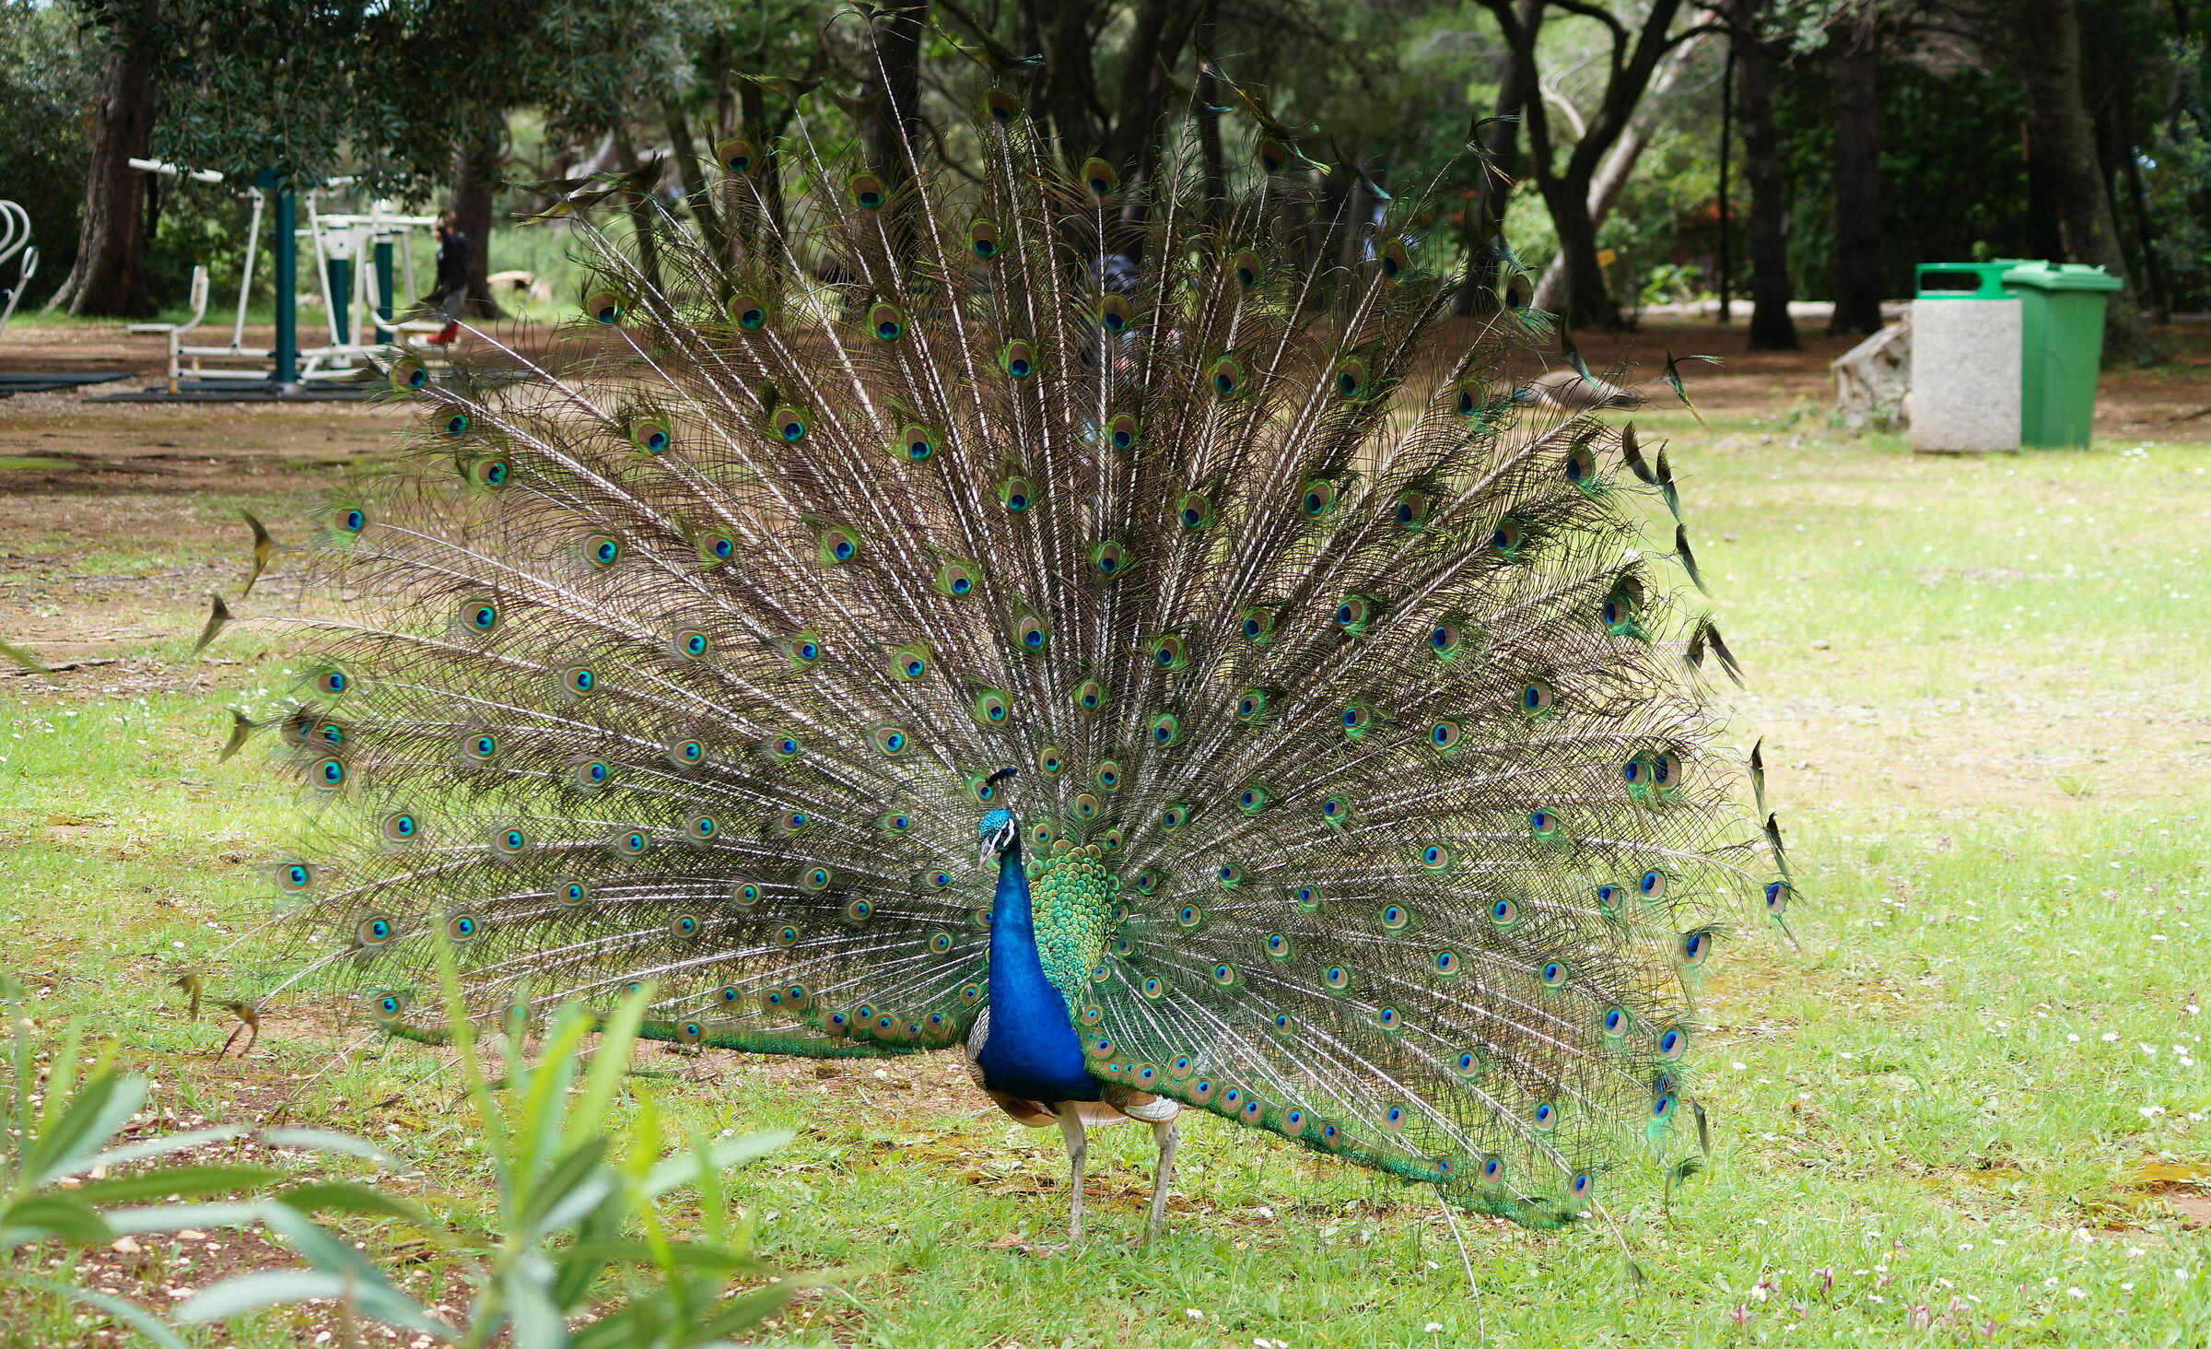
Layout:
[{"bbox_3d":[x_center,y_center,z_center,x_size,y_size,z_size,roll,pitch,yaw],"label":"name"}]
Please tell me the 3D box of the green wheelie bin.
[{"bbox_3d":[4.972,-1.670,26.300,0.520,1.000,0.600,-3,6,-27],"label":"green wheelie bin"}]

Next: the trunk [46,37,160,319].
[{"bbox_3d":[-10.110,-5.040,50.800,1.050,2.878,0.950,0,6,0],"label":"trunk"}]

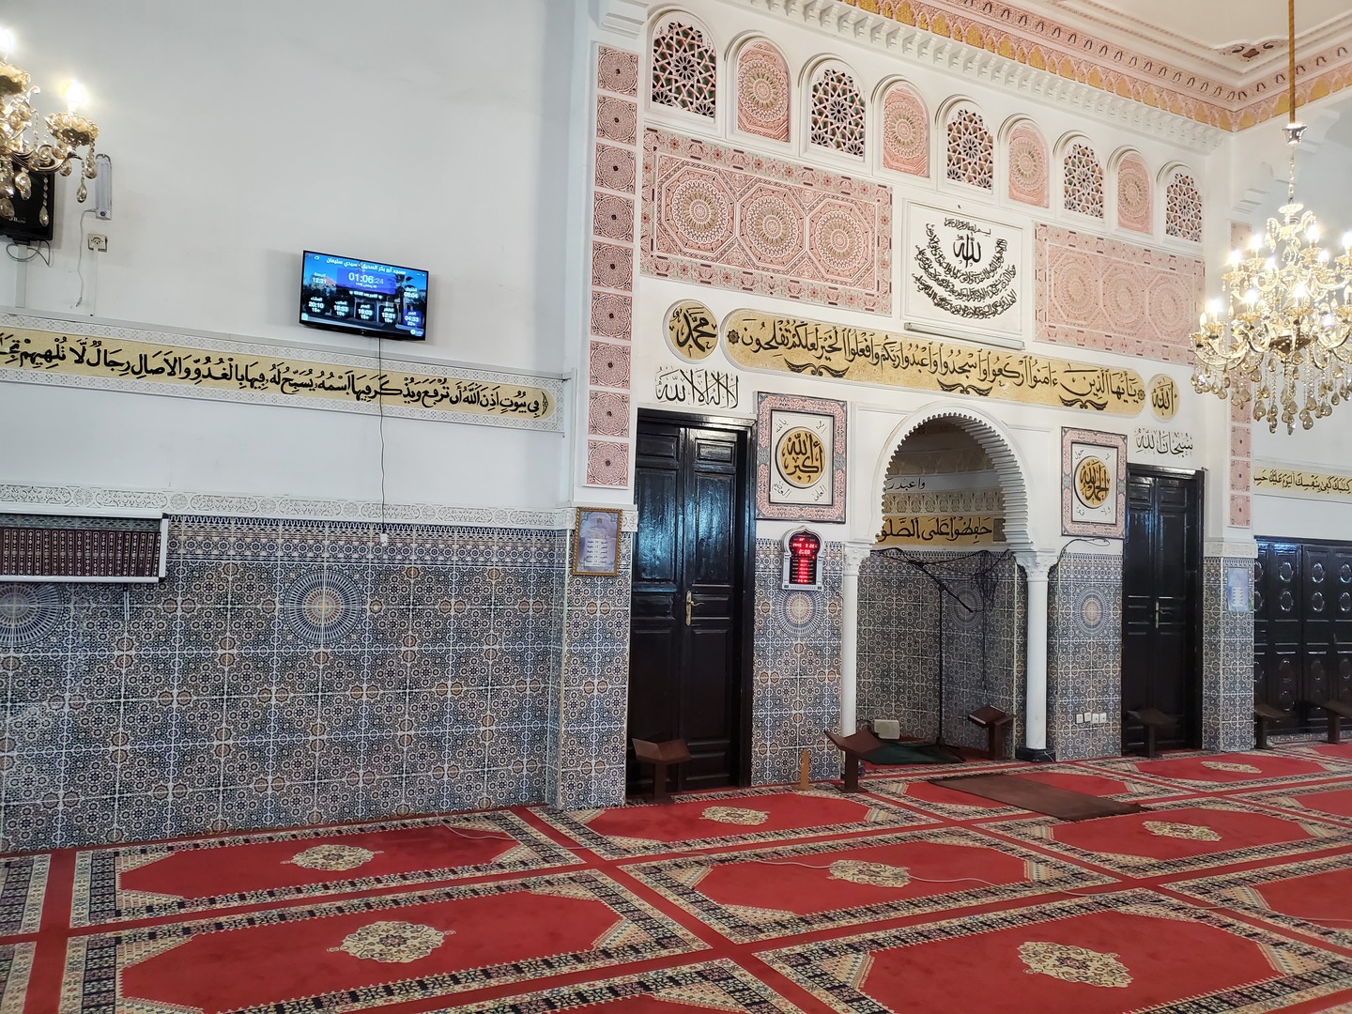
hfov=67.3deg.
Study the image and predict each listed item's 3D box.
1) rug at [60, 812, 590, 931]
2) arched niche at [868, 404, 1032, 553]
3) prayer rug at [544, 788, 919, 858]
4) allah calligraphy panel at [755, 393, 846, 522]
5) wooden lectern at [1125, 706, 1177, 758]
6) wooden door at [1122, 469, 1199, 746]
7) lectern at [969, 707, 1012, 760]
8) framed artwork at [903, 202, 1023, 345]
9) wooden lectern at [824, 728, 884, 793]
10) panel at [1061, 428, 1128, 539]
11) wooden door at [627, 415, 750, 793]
[{"bbox_3d":[-1.771,1.824,5.265,2.313,0.015,1.182,3,-3,-27],"label":"rug"},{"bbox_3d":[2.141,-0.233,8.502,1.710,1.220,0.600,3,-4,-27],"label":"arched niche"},{"bbox_3d":[0.393,1.944,6.396,2.293,0.015,1.172,3,-3,-27],"label":"prayer rug"},{"bbox_3d":[0.926,-0.351,7.455,0.783,0.919,0.040,3,-3,-27],"label":"allah calligraphy panel"},{"bbox_3d":[4.184,2.001,8.952,0.370,0.400,0.260,4,-4,-30],"label":"wooden lectern"},{"bbox_3d":[4.431,0.930,9.297,1.060,2.586,0.121,3,-3,-27],"label":"wooden door"},{"bbox_3d":[2.691,1.932,8.640,0.242,0.404,0.364,3,-3,-21],"label":"lectern"},{"bbox_3d":[2.369,-1.916,8.262,1.262,0.919,0.040,3,-3,-27],"label":"framed artwork"},{"bbox_3d":[1.259,1.811,7.256,0.364,0.404,0.242,3,-3,-24],"label":"wooden lectern"},{"bbox_3d":[3.651,-0.205,8.858,0.783,0.929,0.040,3,-3,-27],"label":"panel"},{"bbox_3d":[0.078,0.660,7.152,1.040,2.630,0.120,3,-4,-27],"label":"wooden door"}]

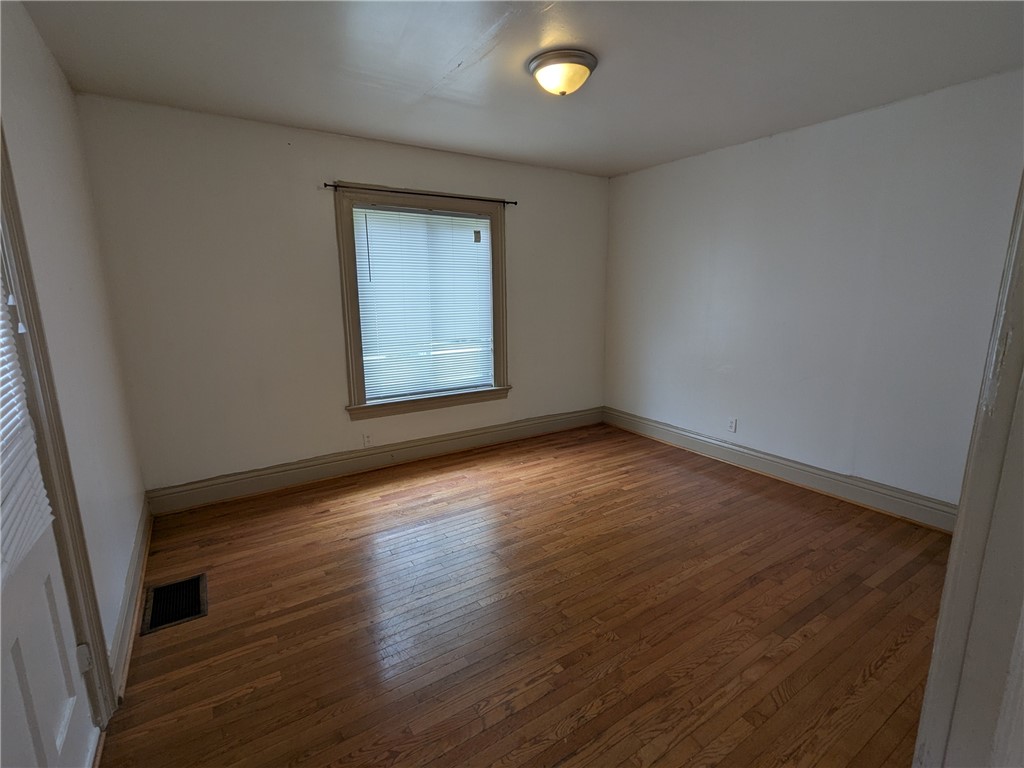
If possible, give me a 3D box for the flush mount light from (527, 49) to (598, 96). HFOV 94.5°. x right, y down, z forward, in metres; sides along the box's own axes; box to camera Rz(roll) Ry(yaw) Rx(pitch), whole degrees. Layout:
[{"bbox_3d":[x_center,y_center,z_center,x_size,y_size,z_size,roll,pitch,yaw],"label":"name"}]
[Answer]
[{"bbox_3d":[0.254,-1.510,2.343,0.340,0.149,0.340,0,12,0],"label":"flush mount light"}]

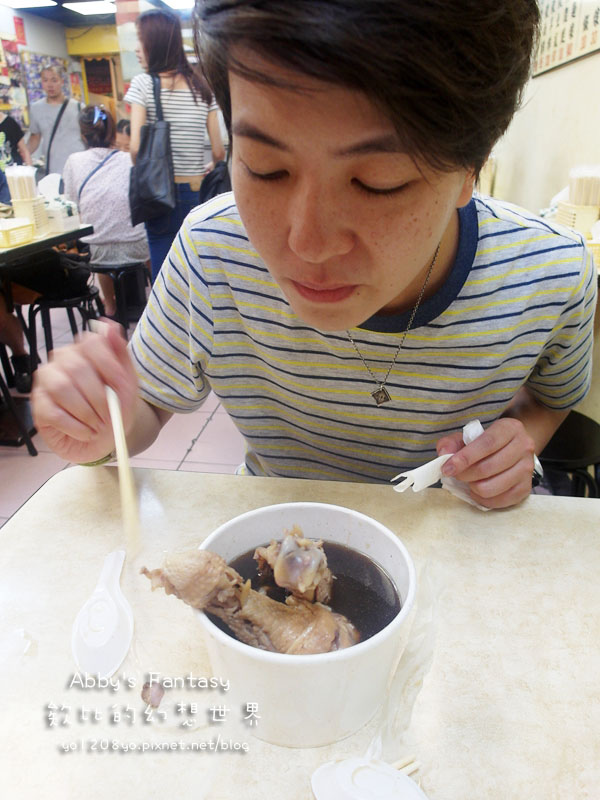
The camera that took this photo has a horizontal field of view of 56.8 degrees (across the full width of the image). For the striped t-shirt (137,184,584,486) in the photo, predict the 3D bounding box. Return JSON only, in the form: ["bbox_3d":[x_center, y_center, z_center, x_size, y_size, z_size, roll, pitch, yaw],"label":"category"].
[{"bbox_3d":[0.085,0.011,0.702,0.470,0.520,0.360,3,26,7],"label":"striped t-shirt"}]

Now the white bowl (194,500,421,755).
[{"bbox_3d":[0.002,0.145,0.374,0.142,0.087,0.142,-1,25,0],"label":"white bowl"}]

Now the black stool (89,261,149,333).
[{"bbox_3d":[-1.010,-0.551,3.202,0.350,0.460,0.350,3,26,7],"label":"black stool"}]

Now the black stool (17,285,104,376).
[{"bbox_3d":[-1.070,-0.295,2.659,0.350,0.460,0.350,3,26,7],"label":"black stool"}]

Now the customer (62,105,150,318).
[{"bbox_3d":[-1.010,-0.960,3.141,0.460,1.250,0.680,-3,25,-5],"label":"customer"}]

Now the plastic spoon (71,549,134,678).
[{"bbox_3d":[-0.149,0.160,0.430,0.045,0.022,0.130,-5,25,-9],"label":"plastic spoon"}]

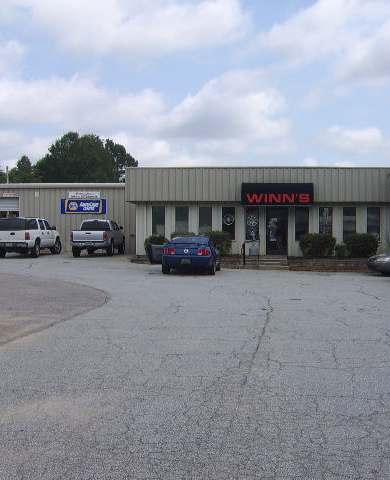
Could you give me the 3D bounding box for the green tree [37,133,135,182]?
[{"bbox_3d":[-12.500,-6.000,65.000,11.000,12.400,10.000,0,1,4],"label":"green tree"}]

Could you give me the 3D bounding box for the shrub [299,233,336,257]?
[{"bbox_3d":[5.610,0.220,26.200,1.650,1.100,1.450,0,1,4],"label":"shrub"}]

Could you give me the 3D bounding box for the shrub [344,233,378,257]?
[{"bbox_3d":[7.550,0.220,26.100,1.580,1.100,1.400,0,1,4],"label":"shrub"}]

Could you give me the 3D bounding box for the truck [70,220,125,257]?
[{"bbox_3d":[-4.790,-0.110,29.000,1.900,1.780,5.300,0,1,3],"label":"truck"}]

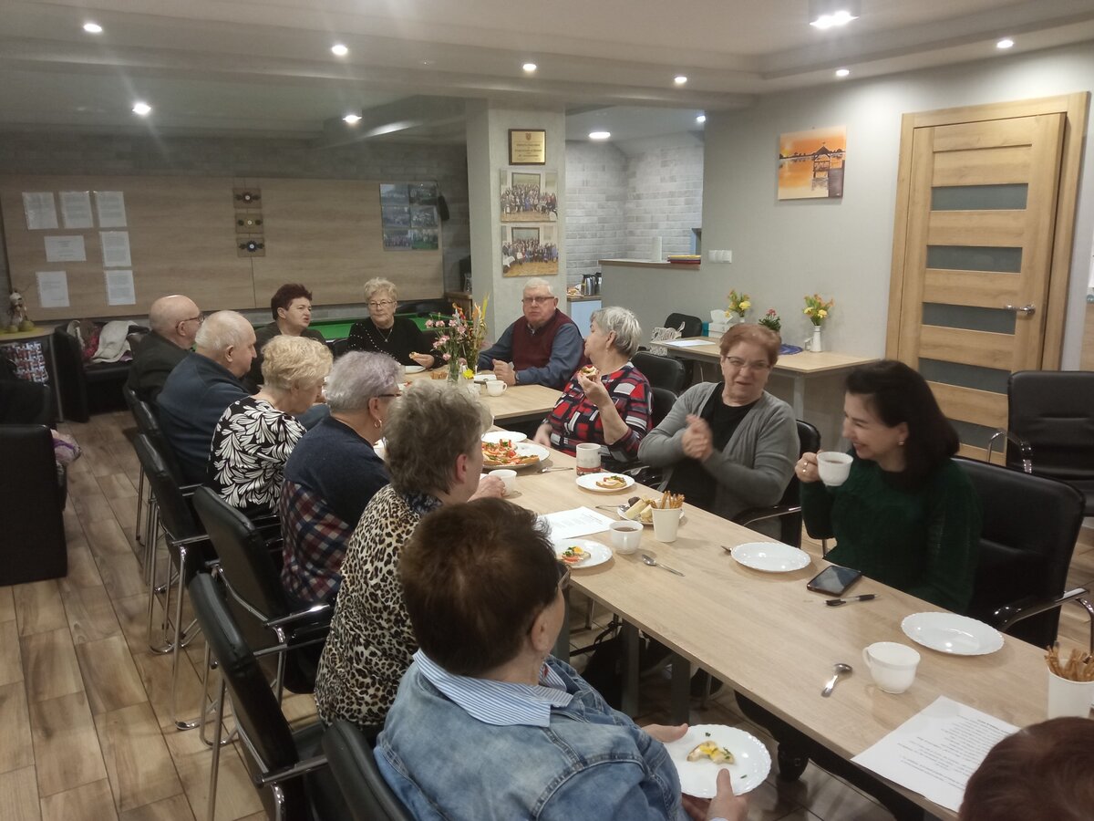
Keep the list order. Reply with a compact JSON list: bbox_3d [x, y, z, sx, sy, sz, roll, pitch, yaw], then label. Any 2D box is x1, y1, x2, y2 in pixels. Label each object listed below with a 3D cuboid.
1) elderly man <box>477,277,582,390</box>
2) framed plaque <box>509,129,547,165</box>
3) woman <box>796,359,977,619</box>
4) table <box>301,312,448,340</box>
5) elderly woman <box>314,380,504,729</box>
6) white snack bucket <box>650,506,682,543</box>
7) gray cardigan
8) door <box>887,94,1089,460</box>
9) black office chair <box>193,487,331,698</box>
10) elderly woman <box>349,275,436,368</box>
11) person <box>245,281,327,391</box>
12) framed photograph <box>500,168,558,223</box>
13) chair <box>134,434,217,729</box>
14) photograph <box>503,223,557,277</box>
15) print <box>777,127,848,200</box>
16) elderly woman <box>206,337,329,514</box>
[{"bbox_3d":[-0.018,-0.126,4.901,0.640,1.250,0.760,9,17,39],"label":"elderly man"},{"bbox_3d":[-0.127,-1.875,6.070,0.300,0.235,0.020,-9,15,-32],"label":"framed plaque"},{"bbox_3d":[0.815,0.504,2.154,0.720,1.250,0.560,-8,14,-29],"label":"woman"},{"bbox_3d":[-1.688,-0.246,6.865,2.420,0.810,1.420,-9,15,-32],"label":"table"},{"bbox_3d":[-0.206,0.531,2.101,0.720,1.250,0.500,-10,15,-34],"label":"elderly woman"},{"bbox_3d":[0.337,0.319,2.397,0.084,0.083,0.084,-1,13,0],"label":"white snack bucket"},{"bbox_3d":[0.590,0.194,2.856,0.460,0.600,0.620,-12,17,-40],"label":"gray cardigan"},{"bbox_3d":[2.371,-0.567,4.750,0.100,2.140,1.010,-9,15,-32],"label":"door"},{"bbox_3d":[-0.680,0.653,2.517,0.600,0.860,0.570,-10,15,-35],"label":"black office chair"},{"bbox_3d":[-0.987,-0.172,5.241,0.540,1.220,0.740,-8,14,-27],"label":"elderly woman"},{"bbox_3d":[-1.421,-0.099,4.964,0.540,1.220,0.740,-12,17,-40],"label":"person"},{"bbox_3d":[-0.114,-1.369,5.454,0.425,0.320,0.020,-10,15,-32],"label":"framed photograph"},{"bbox_3d":[-1.133,0.514,3.110,0.600,0.870,0.600,-9,15,-31],"label":"chair"},{"bbox_3d":[-0.113,-1.064,5.667,0.440,0.340,0.020,-9,15,-31],"label":"photograph"},{"bbox_3d":[1.649,-1.526,5.314,0.025,0.405,0.520,-9,15,-31],"label":"print"},{"bbox_3d":[-0.834,0.329,3.115,0.700,1.220,0.500,-9,15,-32],"label":"elderly woman"}]

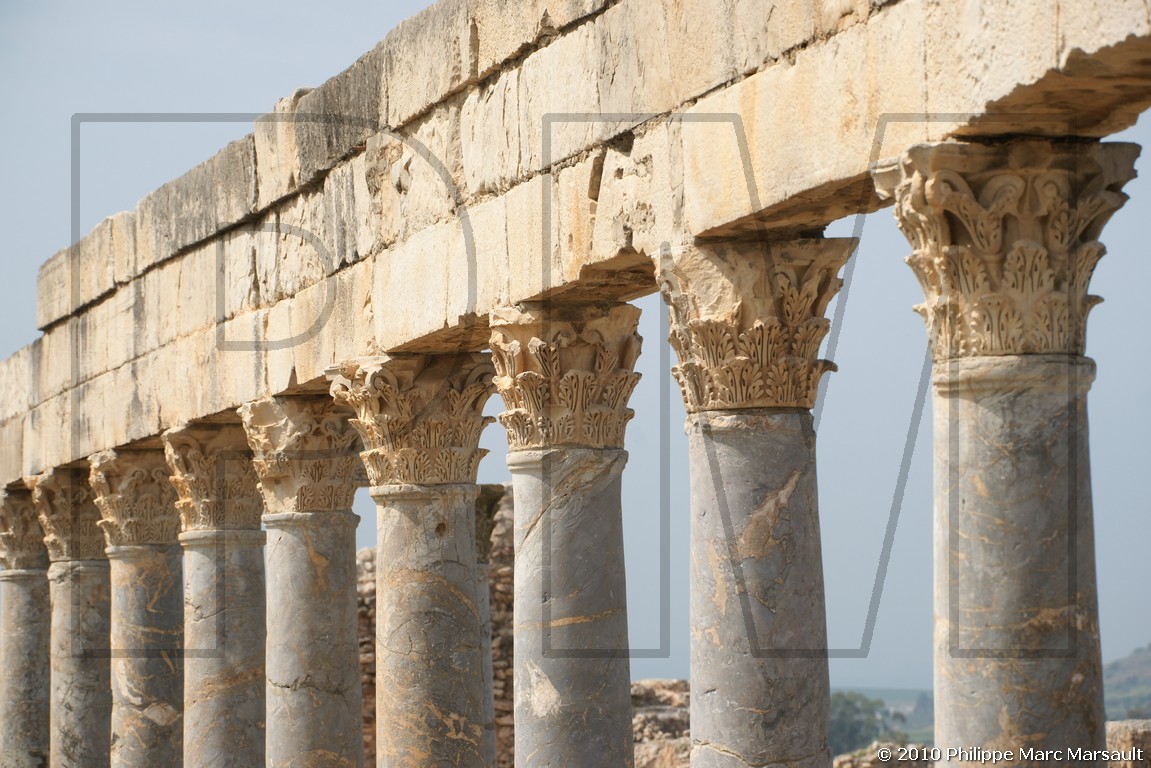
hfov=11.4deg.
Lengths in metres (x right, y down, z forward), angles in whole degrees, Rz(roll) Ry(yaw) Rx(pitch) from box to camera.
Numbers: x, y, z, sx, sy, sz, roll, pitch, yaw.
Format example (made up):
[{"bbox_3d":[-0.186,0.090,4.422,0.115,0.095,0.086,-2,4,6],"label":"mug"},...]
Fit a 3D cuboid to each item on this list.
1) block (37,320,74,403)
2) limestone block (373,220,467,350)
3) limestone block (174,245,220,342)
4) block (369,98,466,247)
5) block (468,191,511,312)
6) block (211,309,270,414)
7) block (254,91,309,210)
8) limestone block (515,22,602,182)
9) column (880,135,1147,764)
[{"bbox_3d":[-3.087,-0.154,36.506,0.430,0.464,1.991,-1,-3,-12],"label":"block"},{"bbox_3d":[-0.456,-0.428,24.249,0.430,0.445,2.096,-1,-3,-12],"label":"limestone block"},{"bbox_3d":[-1.797,-0.512,30.485,0.430,0.464,1.607,-1,-3,-12],"label":"limestone block"},{"bbox_3d":[-0.463,-0.883,24.257,0.430,0.464,2.169,-1,-3,-12],"label":"block"},{"bbox_3d":[-0.130,-0.519,22.728,0.430,0.445,0.851,-1,-3,-12],"label":"block"},{"bbox_3d":[-1.482,-0.143,29.041,0.430,0.445,1.985,-1,-3,-12],"label":"block"},{"bbox_3d":[-1.206,-1.118,27.702,0.430,0.416,1.629,-1,-3,-12],"label":"block"},{"bbox_3d":[0.139,-1.050,21.446,0.430,0.464,1.605,-1,-3,-12],"label":"limestone block"},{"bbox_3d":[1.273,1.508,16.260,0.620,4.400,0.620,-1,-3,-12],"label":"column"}]

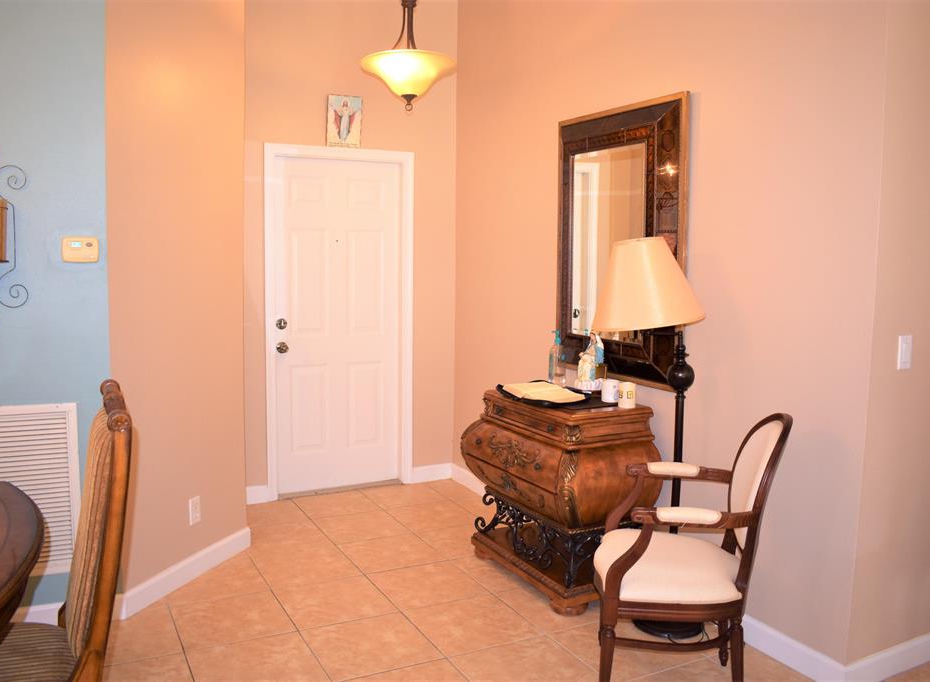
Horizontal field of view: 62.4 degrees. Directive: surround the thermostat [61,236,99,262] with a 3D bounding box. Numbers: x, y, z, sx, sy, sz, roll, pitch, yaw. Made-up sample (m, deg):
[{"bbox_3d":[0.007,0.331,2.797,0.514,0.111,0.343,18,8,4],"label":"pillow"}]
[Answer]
[{"bbox_3d":[-1.411,-0.334,2.818,0.127,0.094,0.030,-2,6,-28],"label":"thermostat"}]

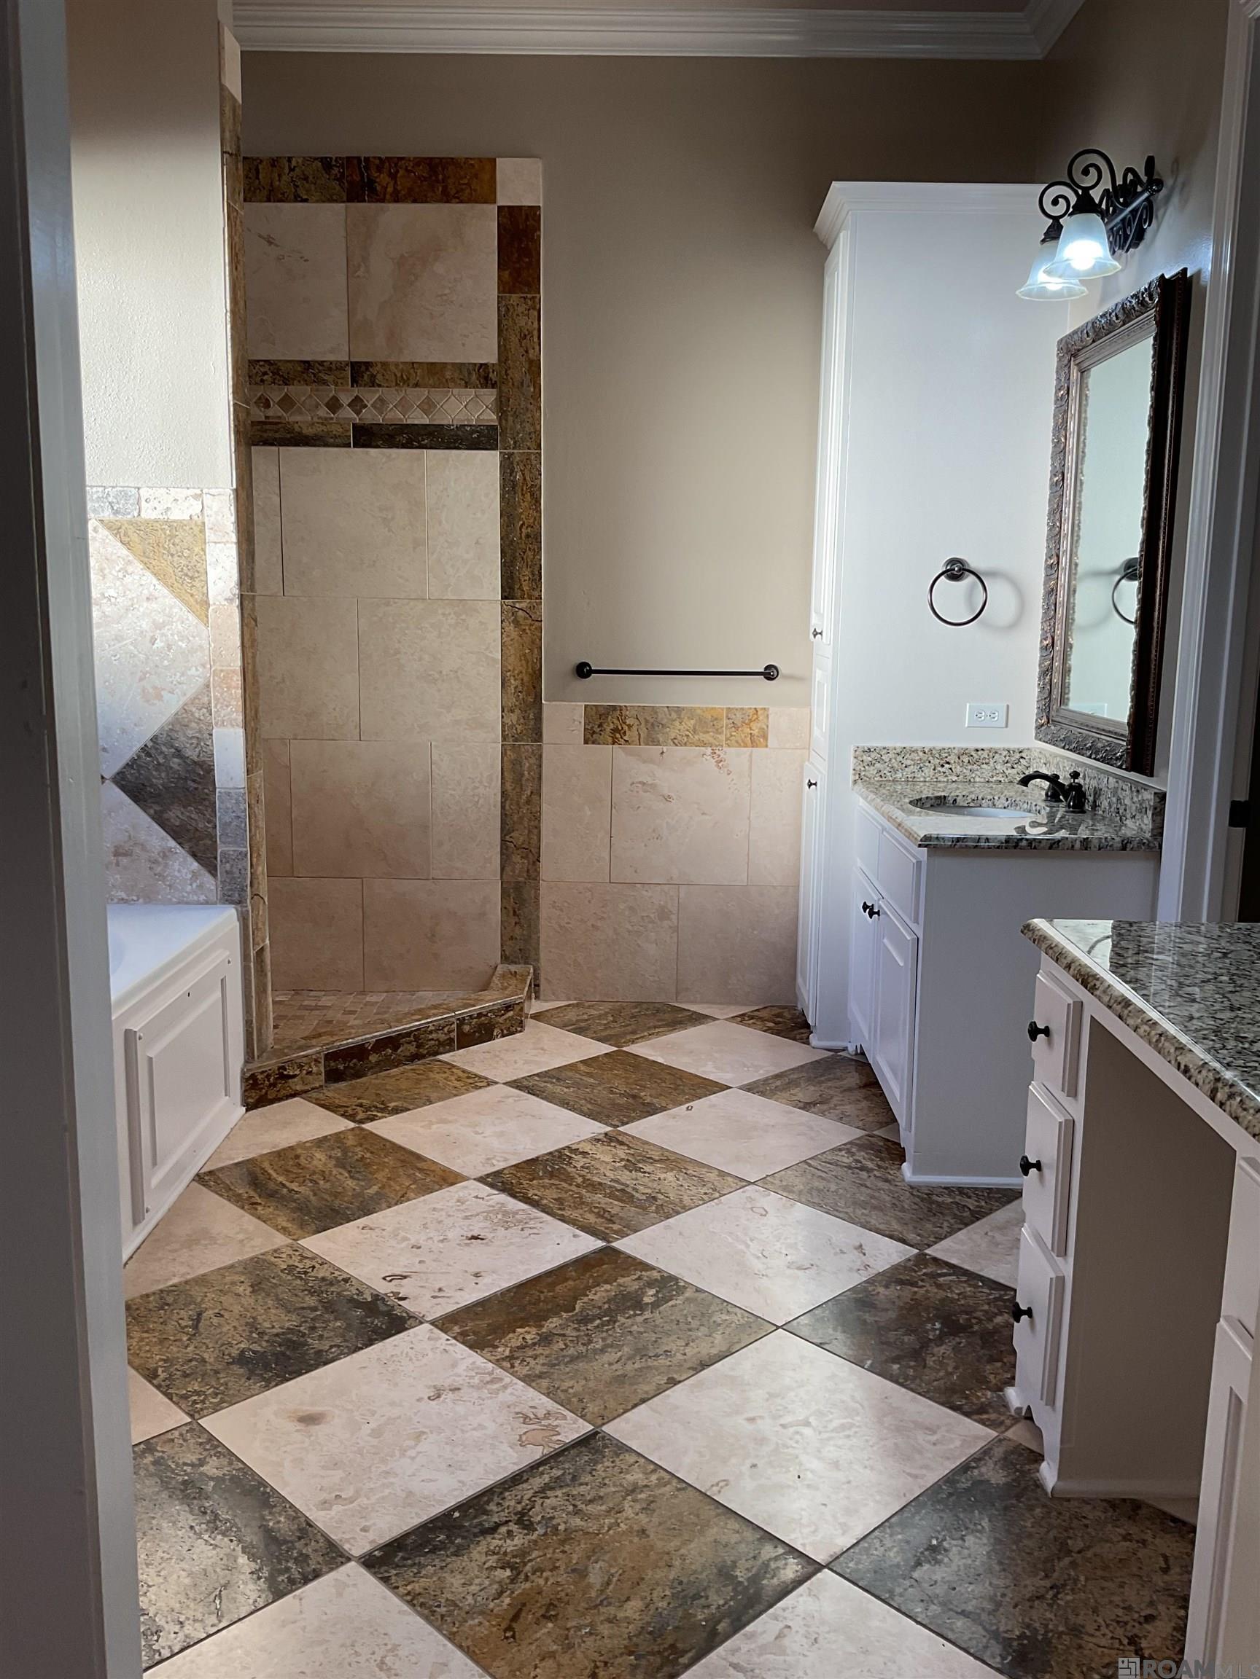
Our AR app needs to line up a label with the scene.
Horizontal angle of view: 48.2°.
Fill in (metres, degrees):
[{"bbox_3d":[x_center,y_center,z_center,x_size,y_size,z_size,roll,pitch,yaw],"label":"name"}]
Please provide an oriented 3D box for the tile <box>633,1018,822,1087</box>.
[{"bbox_3d":[0.295,0.638,4.204,0.457,0.012,0.457,-9,13,-44],"label":"tile"}]

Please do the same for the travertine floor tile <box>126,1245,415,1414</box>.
[{"bbox_3d":[-0.699,0.897,2.609,0.457,0.012,0.457,-9,13,-44],"label":"travertine floor tile"}]

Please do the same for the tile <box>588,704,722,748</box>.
[{"bbox_3d":[0.081,-0.365,4.546,0.452,0.133,0.012,1,10,1],"label":"tile"}]

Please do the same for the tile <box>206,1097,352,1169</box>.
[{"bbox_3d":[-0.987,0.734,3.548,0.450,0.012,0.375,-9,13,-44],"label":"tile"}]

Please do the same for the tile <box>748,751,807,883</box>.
[{"bbox_3d":[0.483,-0.071,4.589,0.182,0.447,0.012,1,10,1],"label":"tile"}]

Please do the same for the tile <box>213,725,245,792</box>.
[{"bbox_3d":[-1.015,-0.205,3.578,0.076,0.148,0.013,1,10,1],"label":"tile"}]

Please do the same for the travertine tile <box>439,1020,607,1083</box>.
[{"bbox_3d":[-0.353,0.627,4.199,0.457,0.013,0.457,-9,13,-44],"label":"travertine tile"}]

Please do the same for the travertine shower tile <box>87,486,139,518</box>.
[{"bbox_3d":[-1.287,-0.831,3.478,0.152,0.074,0.013,1,10,1],"label":"travertine shower tile"}]

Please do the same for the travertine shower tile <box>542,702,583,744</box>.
[{"bbox_3d":[-0.216,-0.375,4.550,0.129,0.128,0.013,1,10,1],"label":"travertine shower tile"}]

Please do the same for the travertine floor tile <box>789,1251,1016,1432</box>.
[{"bbox_3d":[0.602,0.912,2.590,0.457,0.013,0.457,-9,13,-44],"label":"travertine floor tile"}]

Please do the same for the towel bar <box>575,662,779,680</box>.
[{"bbox_3d":[0.150,-0.533,4.472,0.650,0.055,0.075,1,10,1],"label":"towel bar"}]

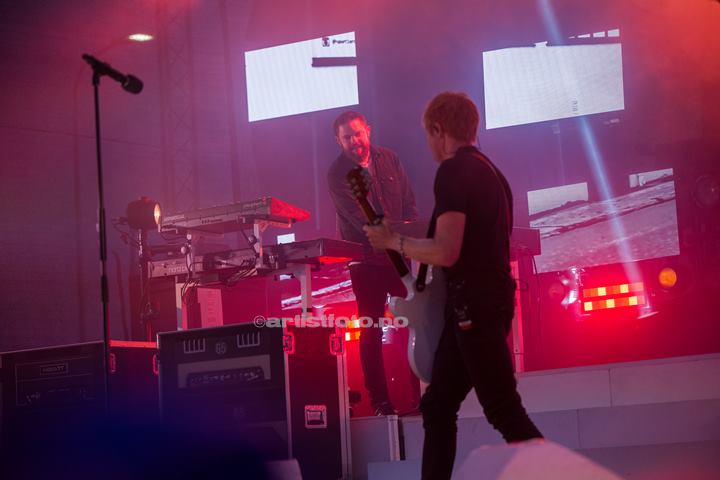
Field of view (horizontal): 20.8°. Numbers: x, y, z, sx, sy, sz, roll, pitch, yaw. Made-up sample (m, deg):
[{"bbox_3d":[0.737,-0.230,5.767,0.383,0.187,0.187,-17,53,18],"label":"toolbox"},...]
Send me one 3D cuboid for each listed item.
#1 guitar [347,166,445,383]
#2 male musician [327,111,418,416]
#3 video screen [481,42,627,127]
[{"bbox_3d":[0.169,0.116,7.450,0.080,1.000,0.340,-11,23,46],"label":"guitar"},{"bbox_3d":[0.074,0.134,10.700,0.520,1.680,0.440,-4,-8,10],"label":"male musician"},{"bbox_3d":[1.355,-1.104,13.635,1.031,0.556,0.090,-7,-9,26],"label":"video screen"}]

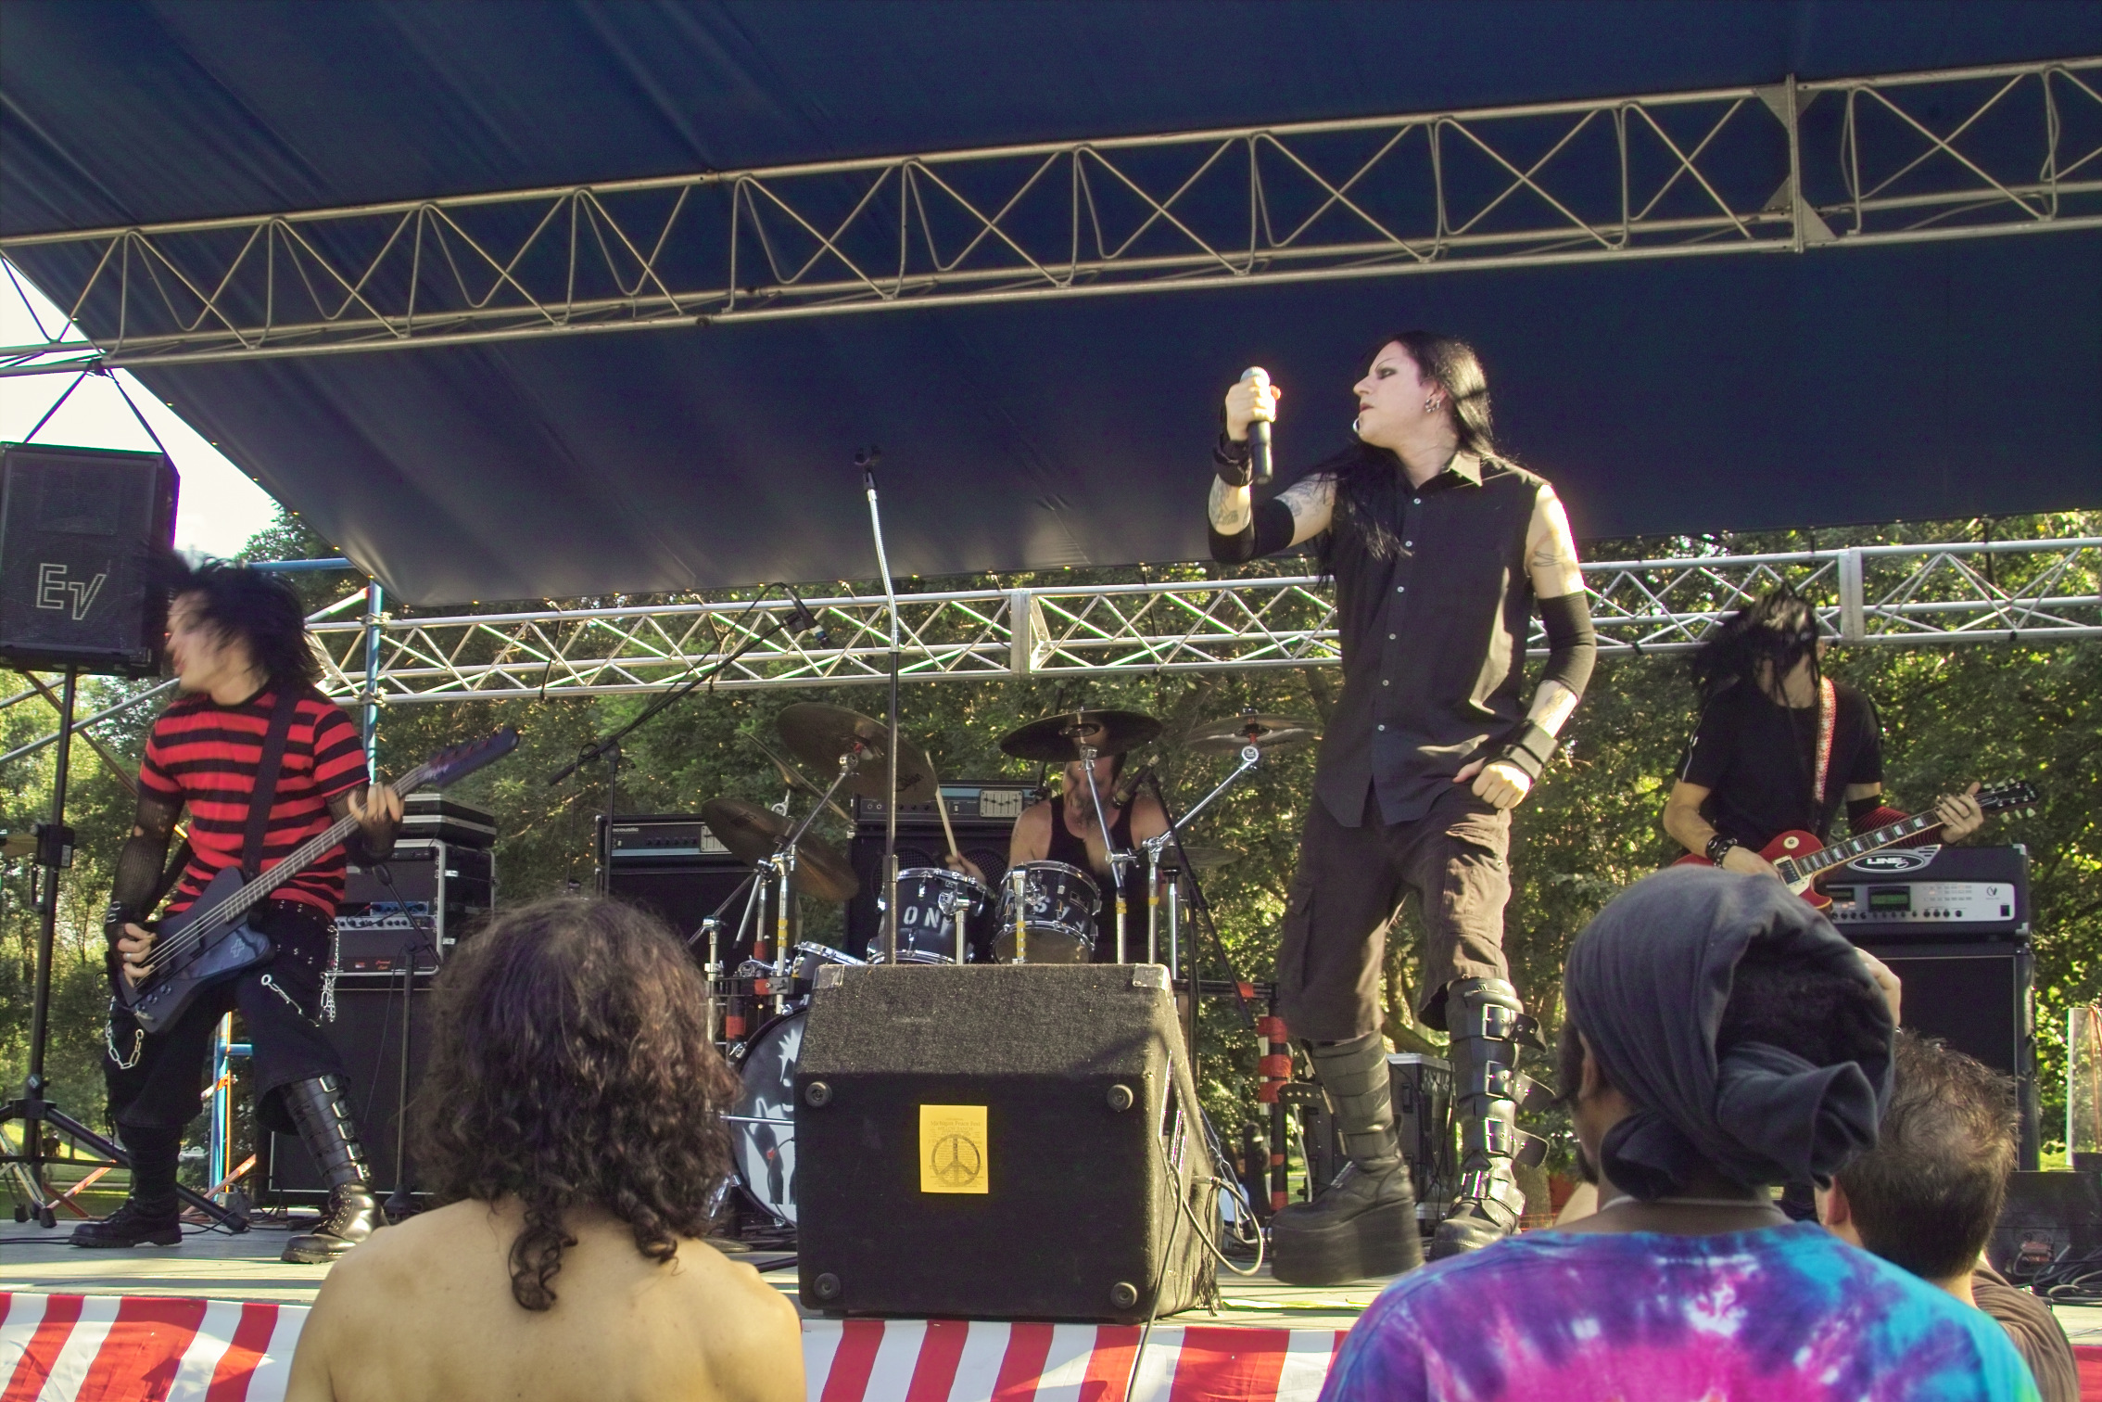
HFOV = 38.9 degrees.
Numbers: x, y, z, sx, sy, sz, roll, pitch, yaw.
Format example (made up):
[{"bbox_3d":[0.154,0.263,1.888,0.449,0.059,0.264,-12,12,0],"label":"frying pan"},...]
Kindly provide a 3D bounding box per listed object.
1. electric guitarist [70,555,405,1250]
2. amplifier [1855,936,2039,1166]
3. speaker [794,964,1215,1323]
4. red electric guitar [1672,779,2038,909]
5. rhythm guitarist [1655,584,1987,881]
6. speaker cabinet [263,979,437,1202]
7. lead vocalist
[{"bbox_3d":[-1.894,0.474,6.989,0.740,1.613,0.620,0,-6,-1],"label":"electric guitarist"},{"bbox_3d":[2.433,1.068,8.565,0.750,0.725,0.360,-2,-7,16],"label":"amplifier"},{"bbox_3d":[-0.079,0.795,5.447,0.662,0.615,0.410,-3,-7,19],"label":"speaker"},{"bbox_3d":[1.945,0.368,7.240,1.000,0.330,0.080,-24,-16,20],"label":"red electric guitar"},{"bbox_3d":[1.873,0.502,7.337,0.740,1.588,0.550,-2,-6,14],"label":"rhythm guitarist"},{"bbox_3d":[-1.950,1.152,8.741,0.580,0.651,0.420,-1,-6,10],"label":"speaker cabinet"},{"bbox_3d":[0.702,0.197,6.207,0.720,1.960,0.550,-4,-7,32],"label":"lead vocalist"}]

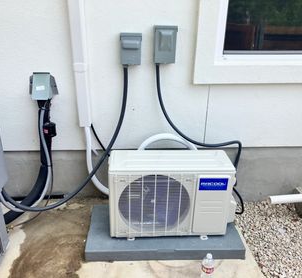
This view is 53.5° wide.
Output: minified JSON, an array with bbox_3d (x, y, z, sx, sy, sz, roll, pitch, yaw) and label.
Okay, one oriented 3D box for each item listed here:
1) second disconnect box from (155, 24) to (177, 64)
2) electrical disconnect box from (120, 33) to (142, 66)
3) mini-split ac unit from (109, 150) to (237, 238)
[{"bbox_3d":[0.087,-0.572,1.819,0.137,0.211,0.085,-1,25,-4],"label":"second disconnect box"},{"bbox_3d":[-0.119,-0.543,1.815,0.121,0.174,0.085,-1,25,-4],"label":"electrical disconnect box"},{"bbox_3d":[0.134,0.357,1.894,0.757,0.483,0.280,0,25,-3],"label":"mini-split ac unit"}]

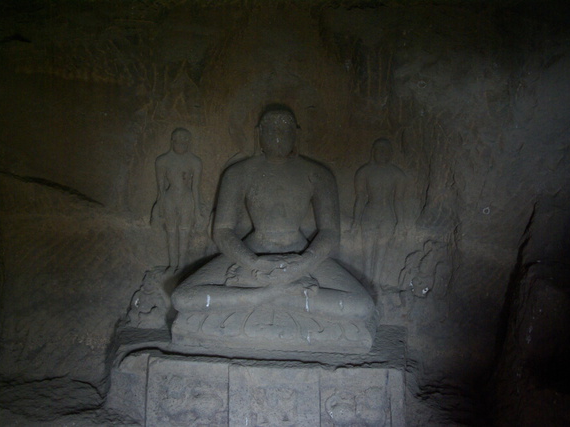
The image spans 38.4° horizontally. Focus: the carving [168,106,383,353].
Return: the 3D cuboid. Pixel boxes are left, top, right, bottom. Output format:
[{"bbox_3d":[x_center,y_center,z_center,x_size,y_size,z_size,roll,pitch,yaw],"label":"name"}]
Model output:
[{"bbox_3d":[-0.055,0.055,5.350,1.280,1.550,0.720,2,0,2],"label":"carving"}]

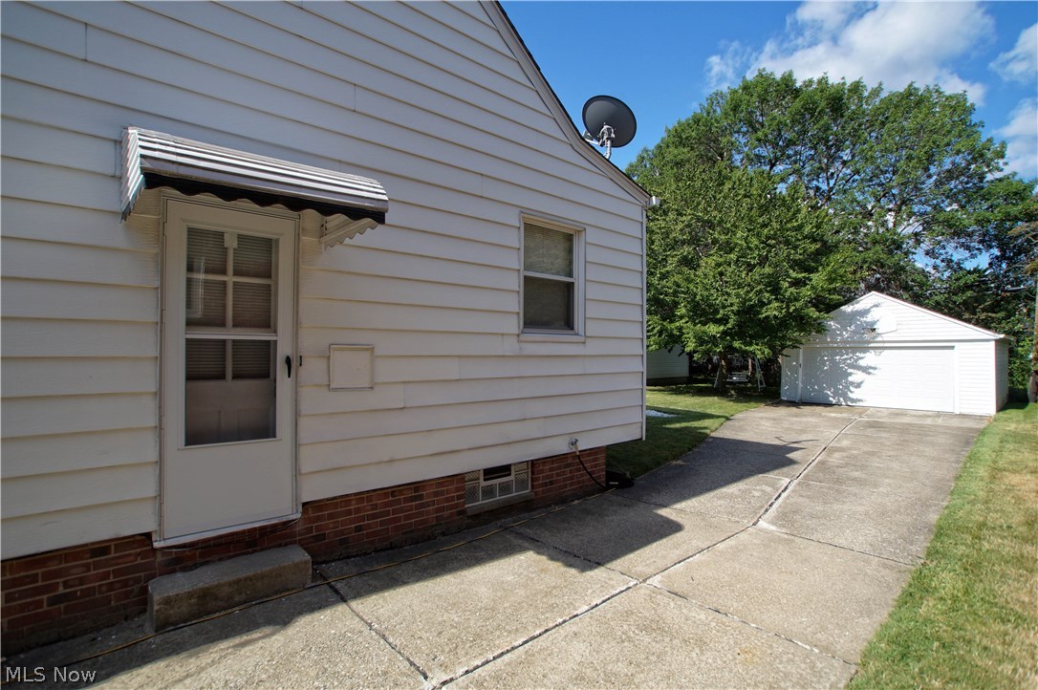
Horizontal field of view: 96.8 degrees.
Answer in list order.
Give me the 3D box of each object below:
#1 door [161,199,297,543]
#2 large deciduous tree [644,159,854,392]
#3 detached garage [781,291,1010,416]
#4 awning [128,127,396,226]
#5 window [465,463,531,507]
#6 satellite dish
[{"bbox_3d":[-1.854,0.148,3.002,0.740,2.060,0.080,1,-1,-38],"label":"door"},{"bbox_3d":[9.332,-3.150,20.500,10.500,10.300,11.000,1,-1,-38],"label":"large deciduous tree"},{"bbox_3d":[14.829,0.182,18.325,6.100,4.100,6.300,1,-1,-41],"label":"detached garage"},{"bbox_3d":[-1.491,-0.948,2.542,1.140,0.660,1.150,1,-1,-38],"label":"awning"},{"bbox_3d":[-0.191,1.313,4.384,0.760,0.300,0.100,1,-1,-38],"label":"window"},{"bbox_3d":[1.084,-2.666,5.650,0.710,0.770,0.550,0,0,-20],"label":"satellite dish"}]

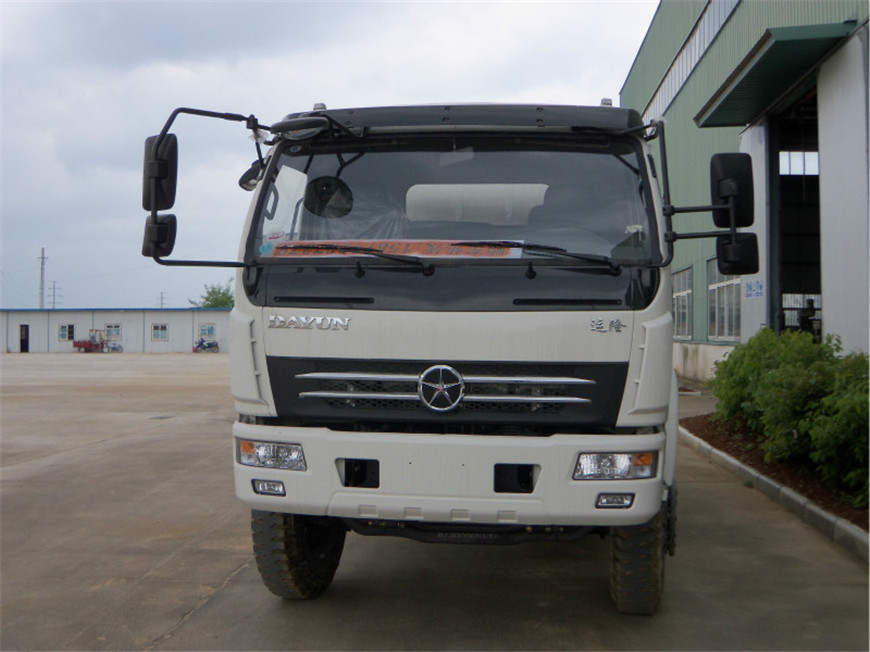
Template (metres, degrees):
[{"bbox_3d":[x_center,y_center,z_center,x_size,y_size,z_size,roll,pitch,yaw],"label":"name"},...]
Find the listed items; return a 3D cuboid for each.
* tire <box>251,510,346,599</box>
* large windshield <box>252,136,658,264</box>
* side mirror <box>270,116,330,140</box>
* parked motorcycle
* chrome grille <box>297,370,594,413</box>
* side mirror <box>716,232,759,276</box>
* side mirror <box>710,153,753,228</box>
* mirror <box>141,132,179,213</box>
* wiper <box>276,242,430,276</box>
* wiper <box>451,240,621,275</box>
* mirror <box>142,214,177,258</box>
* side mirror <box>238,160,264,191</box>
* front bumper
[{"bbox_3d":[-0.745,1.035,5.420,0.270,1.030,1.030,1,0,7],"label":"tire"},{"bbox_3d":[0.065,-0.620,4.660,1.960,0.660,0.340,1,0,6],"label":"large windshield"},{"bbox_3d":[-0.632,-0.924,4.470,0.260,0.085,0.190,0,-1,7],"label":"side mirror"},{"bbox_3d":[-16.660,1.430,70.000,1.850,1.070,0.700,0,0,-3],"label":"parked motorcycle"},{"bbox_3d":[0.030,0.294,4.380,1.390,0.190,0.110,0,-1,7],"label":"chrome grille"},{"bbox_3d":[1.410,-0.338,4.460,0.185,0.195,0.090,1,0,-12],"label":"side mirror"},{"bbox_3d":[1.345,-0.614,4.330,0.180,0.340,0.085,0,-1,4],"label":"side mirror"},{"bbox_3d":[-1.289,-0.720,4.480,0.180,0.350,0.085,0,-1,31],"label":"mirror"},{"bbox_3d":[-0.382,-0.313,4.530,0.770,0.135,0.100,0,-1,7],"label":"wiper"},{"bbox_3d":[0.455,-0.320,4.440,0.800,0.150,0.120,1,0,6],"label":"wiper"},{"bbox_3d":[-1.293,-0.421,4.480,0.175,0.195,0.085,0,-1,31],"label":"mirror"},{"bbox_3d":[-0.938,-0.766,4.880,0.170,0.080,0.150,-45,25,-27],"label":"side mirror"},{"bbox_3d":[0.025,0.665,4.400,2.050,0.410,0.450,1,0,6],"label":"front bumper"}]

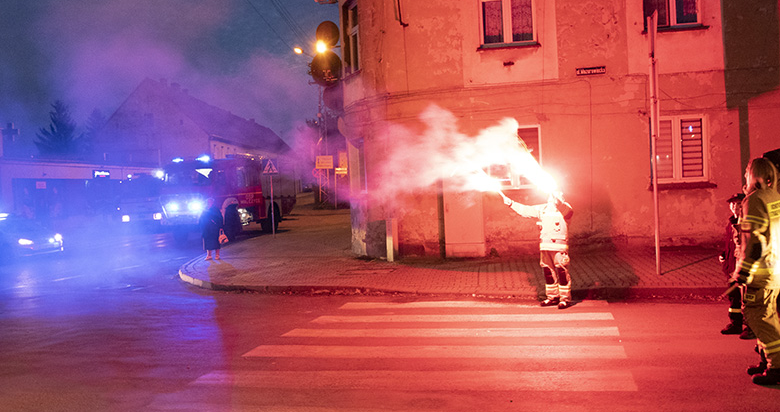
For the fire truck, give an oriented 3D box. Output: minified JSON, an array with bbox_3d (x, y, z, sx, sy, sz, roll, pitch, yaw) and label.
[{"bbox_3d":[-7.178,-0.347,28.683,2.500,3.200,7.600,-2,1,14],"label":"fire truck"}]

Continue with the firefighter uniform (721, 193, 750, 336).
[{"bbox_3d":[4.189,0.649,7.522,0.440,1.640,0.470,-3,2,-28],"label":"firefighter uniform"}]

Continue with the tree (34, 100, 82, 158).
[{"bbox_3d":[-25.082,-3.256,47.910,5.000,9.800,5.000,-2,1,0],"label":"tree"}]

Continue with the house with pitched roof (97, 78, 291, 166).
[{"bbox_3d":[-19.179,-5.722,71.212,9.800,11.542,40.000,-3,2,1],"label":"house with pitched roof"}]

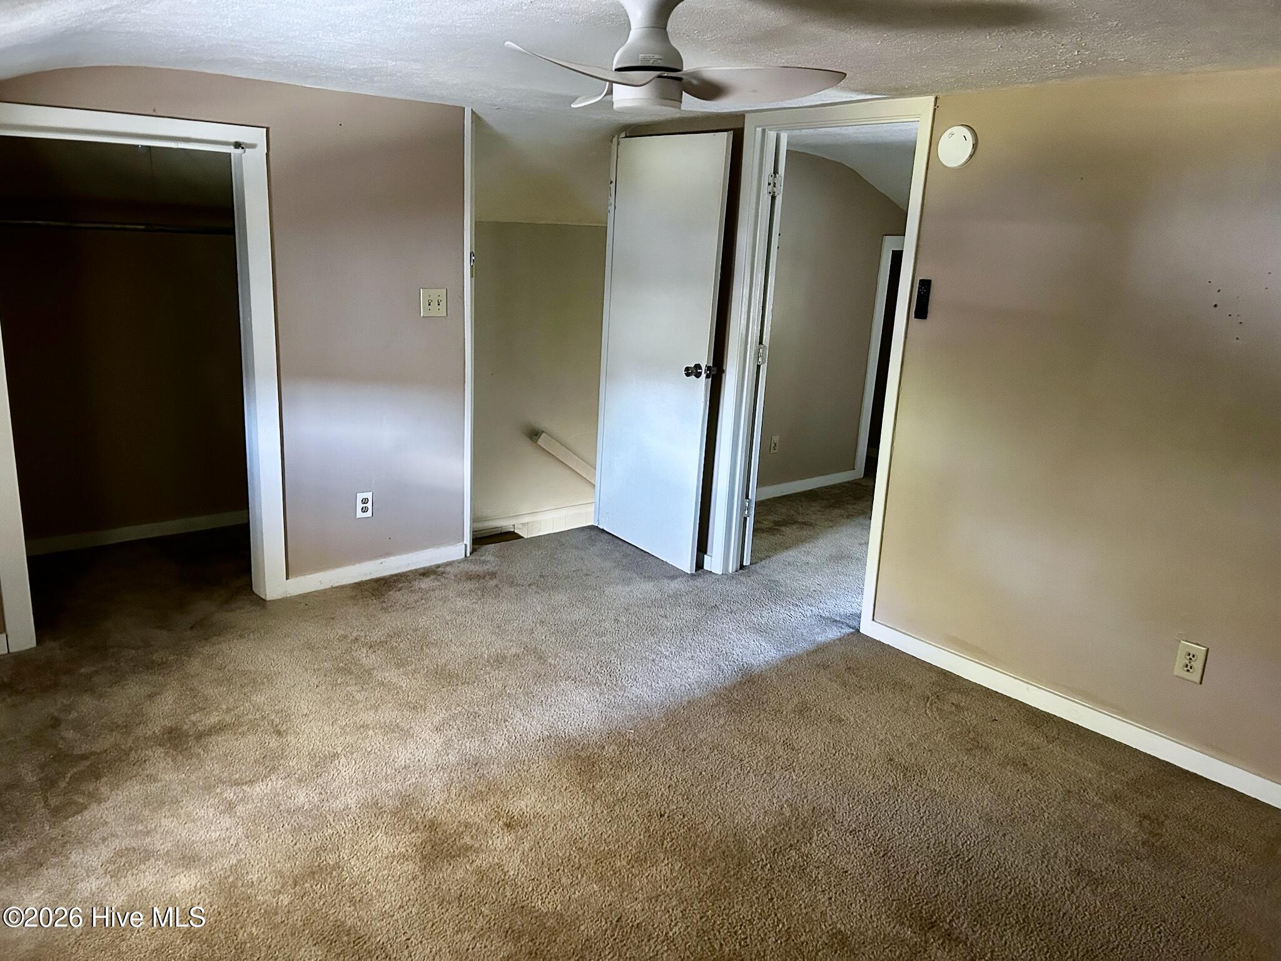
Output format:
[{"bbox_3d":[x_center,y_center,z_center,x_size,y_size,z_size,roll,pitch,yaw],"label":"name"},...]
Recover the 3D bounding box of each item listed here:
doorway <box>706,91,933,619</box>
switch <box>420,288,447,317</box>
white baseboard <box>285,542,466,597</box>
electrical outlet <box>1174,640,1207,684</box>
[{"bbox_3d":[0.715,-0.458,3.937,0.140,2.006,0.920,-9,19,-39],"label":"doorway"},{"bbox_3d":[-0.866,-0.747,4.048,0.116,0.115,0.012,-9,19,-39],"label":"switch"},{"bbox_3d":[-1.125,0.379,4.163,0.835,0.084,0.016,-9,19,-39],"label":"white baseboard"},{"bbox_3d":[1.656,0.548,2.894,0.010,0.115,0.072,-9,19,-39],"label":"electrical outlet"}]

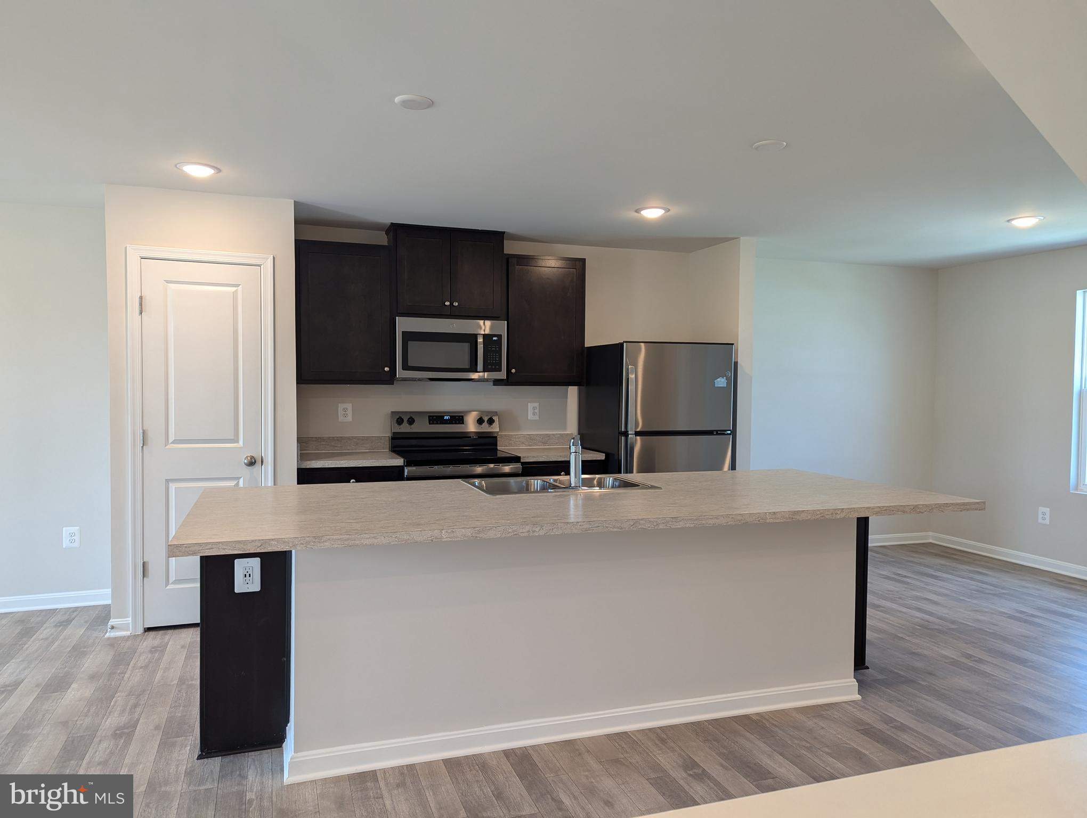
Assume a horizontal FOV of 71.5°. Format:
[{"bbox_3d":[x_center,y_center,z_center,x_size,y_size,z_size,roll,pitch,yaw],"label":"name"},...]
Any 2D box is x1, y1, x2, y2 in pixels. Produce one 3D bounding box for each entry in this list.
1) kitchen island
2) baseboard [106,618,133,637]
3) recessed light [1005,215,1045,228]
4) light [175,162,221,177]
[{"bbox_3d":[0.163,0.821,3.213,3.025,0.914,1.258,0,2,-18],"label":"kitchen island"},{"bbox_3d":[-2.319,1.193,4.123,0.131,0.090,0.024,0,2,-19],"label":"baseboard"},{"bbox_3d":[2.994,-1.159,4.689,0.200,0.035,0.200,0,2,-19],"label":"recessed light"},{"bbox_3d":[-1.705,-1.179,3.733,0.204,0.022,0.204,0,2,-19],"label":"light"}]

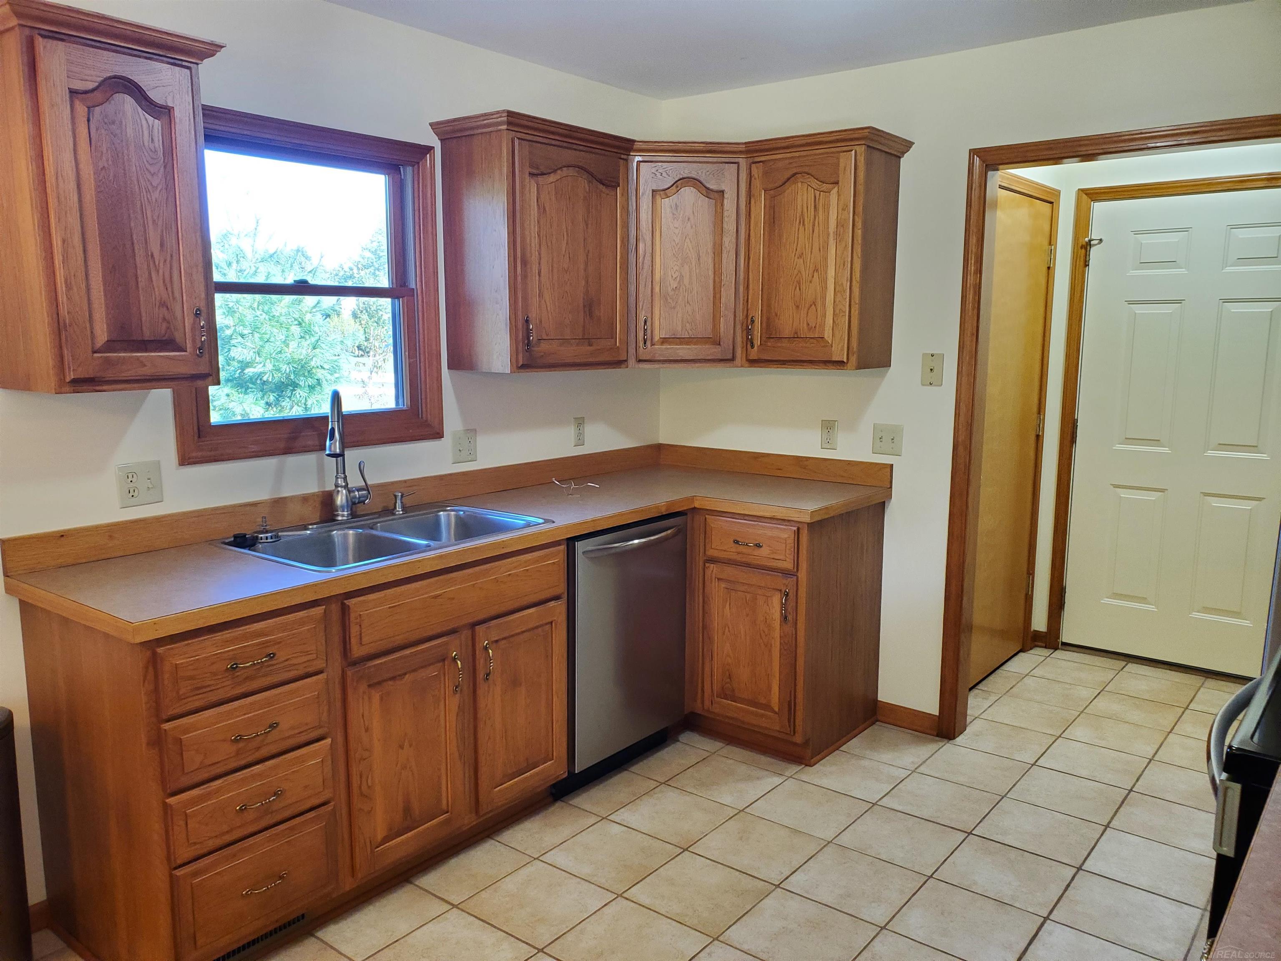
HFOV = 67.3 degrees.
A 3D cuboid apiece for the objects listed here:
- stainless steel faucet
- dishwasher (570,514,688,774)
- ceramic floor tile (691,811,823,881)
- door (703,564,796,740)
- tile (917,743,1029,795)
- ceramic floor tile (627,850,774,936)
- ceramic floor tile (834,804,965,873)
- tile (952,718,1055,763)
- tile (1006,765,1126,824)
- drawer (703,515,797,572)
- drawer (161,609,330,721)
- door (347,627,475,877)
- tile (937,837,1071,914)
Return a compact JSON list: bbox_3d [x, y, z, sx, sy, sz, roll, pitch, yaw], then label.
[{"bbox_3d":[-0.869,-0.068,2.861,0.123,0.402,0.265,-3,9,-15],"label":"stainless steel faucet"},{"bbox_3d":[-0.250,0.510,3.385,0.610,0.775,0.600,6,10,38],"label":"dishwasher"},{"bbox_3d":[0.344,1.068,2.798,0.295,0.010,0.295,6,10,38],"label":"ceramic floor tile"},{"bbox_3d":[0.395,0.592,3.458,0.382,0.568,0.025,7,11,38],"label":"door"},{"bbox_3d":[1.164,1.004,3.347,0.304,0.010,0.298,6,10,38],"label":"tile"},{"bbox_3d":[0.159,1.117,2.605,0.303,0.010,0.297,6,11,39],"label":"ceramic floor tile"},{"bbox_3d":[0.780,1.073,2.879,0.304,0.010,0.298,6,10,38],"label":"ceramic floor tile"},{"bbox_3d":[1.349,0.968,3.571,0.303,0.010,0.297,6,11,39],"label":"tile"},{"bbox_3d":[1.399,1.029,3.146,0.303,0.010,0.297,6,11,39],"label":"tile"},{"bbox_3d":[0.496,0.189,3.385,0.363,0.153,0.460,6,10,38],"label":"drawer"},{"bbox_3d":[-1.022,0.380,2.242,0.435,0.155,0.383,6,10,38],"label":"drawer"},{"bbox_3d":[-0.627,0.722,2.589,0.025,0.564,0.382,7,11,38],"label":"door"},{"bbox_3d":[1.008,1.087,2.656,0.295,0.010,0.295,6,10,38],"label":"tile"}]

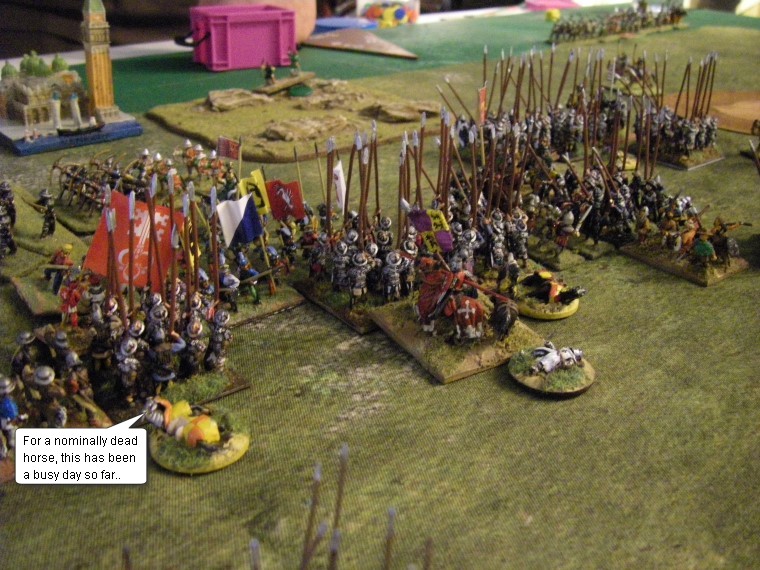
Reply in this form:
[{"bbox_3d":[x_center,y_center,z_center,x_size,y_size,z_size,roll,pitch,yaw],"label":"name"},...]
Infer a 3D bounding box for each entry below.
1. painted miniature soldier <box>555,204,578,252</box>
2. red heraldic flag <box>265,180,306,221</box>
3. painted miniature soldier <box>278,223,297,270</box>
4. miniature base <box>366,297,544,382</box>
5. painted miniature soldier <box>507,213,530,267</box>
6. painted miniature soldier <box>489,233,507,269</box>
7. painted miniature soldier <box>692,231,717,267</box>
[{"bbox_3d":[0.074,-0.023,0.332,0.009,0.020,0.009,-18,31,-33],"label":"painted miniature soldier"},{"bbox_3d":[-0.035,-0.031,0.311,0.012,0.016,0.004,-9,27,-3],"label":"red heraldic flag"},{"bbox_3d":[-0.035,-0.015,0.319,0.008,0.017,0.008,-18,31,-33],"label":"painted miniature soldier"},{"bbox_3d":[0.025,0.014,0.270,0.041,0.003,0.042,-14,33,-28],"label":"miniature base"},{"bbox_3d":[0.051,-0.016,0.309,0.007,0.018,0.007,-14,33,-28],"label":"painted miniature soldier"},{"bbox_3d":[0.043,-0.014,0.307,0.006,0.016,0.006,-14,33,-28],"label":"painted miniature soldier"},{"bbox_3d":[0.125,-0.014,0.321,0.009,0.014,0.009,-18,31,-33],"label":"painted miniature soldier"}]

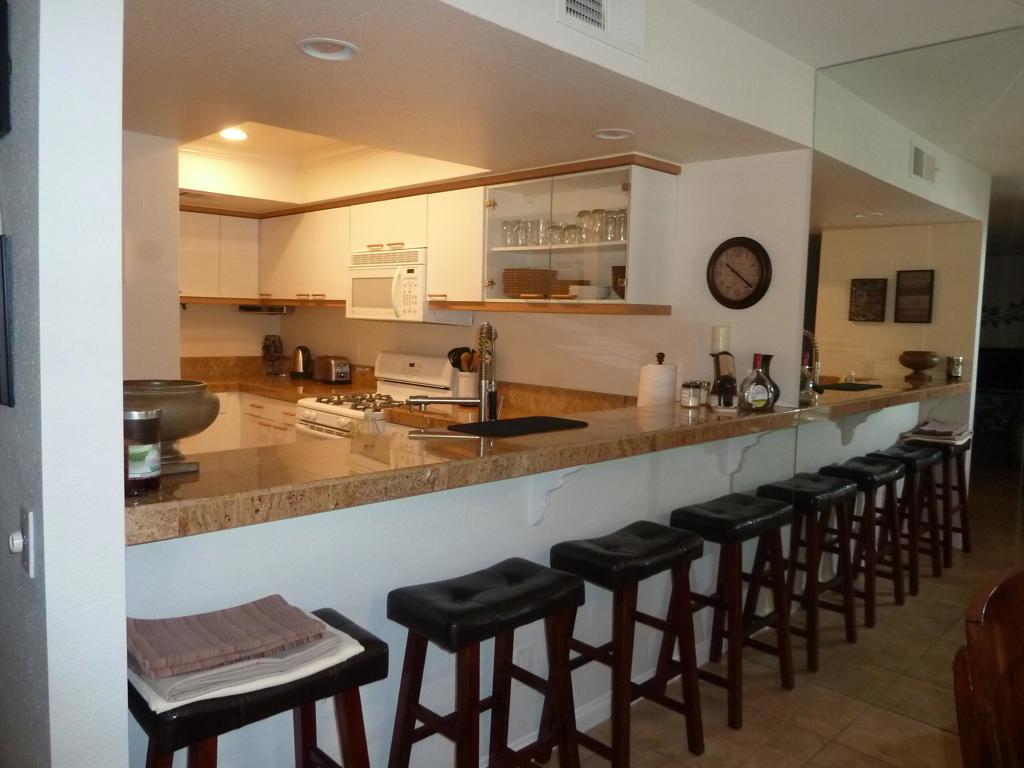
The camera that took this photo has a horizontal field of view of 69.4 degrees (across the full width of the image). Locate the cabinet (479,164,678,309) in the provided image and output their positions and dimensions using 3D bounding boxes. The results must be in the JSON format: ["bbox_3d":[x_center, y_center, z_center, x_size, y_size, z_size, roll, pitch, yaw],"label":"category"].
[{"bbox_3d":[0.290,-0.662,3.490,0.335,0.566,0.907,-3,7,-44],"label":"cabinet"}]

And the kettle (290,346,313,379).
[{"bbox_3d":[-1.541,-0.159,5.434,0.160,0.240,0.150,2,5,-1],"label":"kettle"}]

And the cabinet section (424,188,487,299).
[{"bbox_3d":[-0.185,-0.725,3.975,0.335,0.566,0.454,-3,7,-44],"label":"cabinet section"}]

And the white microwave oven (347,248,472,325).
[{"bbox_3d":[-0.638,-0.580,4.414,0.385,0.399,0.764,-3,7,-44],"label":"white microwave oven"}]

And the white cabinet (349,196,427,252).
[{"bbox_3d":[-0.610,-0.921,4.400,0.335,0.285,0.772,-3,7,-44],"label":"white cabinet"}]

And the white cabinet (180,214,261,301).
[{"bbox_3d":[-2.188,-0.915,5.362,0.575,0.580,0.338,-3,7,-44],"label":"white cabinet"}]

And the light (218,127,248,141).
[{"bbox_3d":[-1.542,-1.397,4.095,0.160,0.030,0.160,-3,7,-44],"label":"light"}]

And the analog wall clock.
[{"bbox_3d":[0.929,-0.461,3.056,0.042,0.296,0.296,-3,7,-44],"label":"analog wall clock"}]

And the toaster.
[{"bbox_3d":[-1.257,-0.109,5.190,0.166,0.200,0.310,-2,7,-38],"label":"toaster"}]

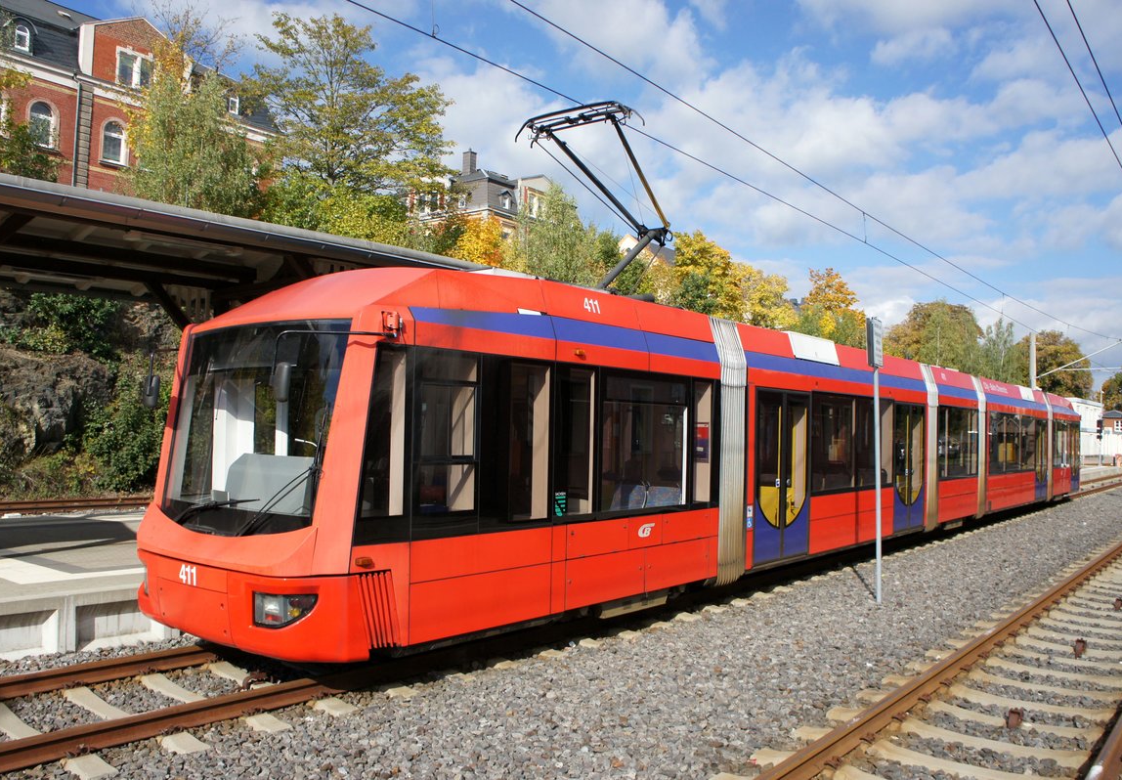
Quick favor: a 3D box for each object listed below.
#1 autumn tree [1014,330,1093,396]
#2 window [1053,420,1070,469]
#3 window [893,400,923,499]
[{"bbox_3d":[51.310,-1.279,92.000,8.000,9.800,8.200,-1,-4,40],"label":"autumn tree"},{"bbox_3d":[15.121,1.616,26.577,0.080,1.485,2.644,-1,-4,40],"label":"window"},{"bbox_3d":[6.118,1.106,15.483,0.080,1.720,1.670,-1,-4,40],"label":"window"}]

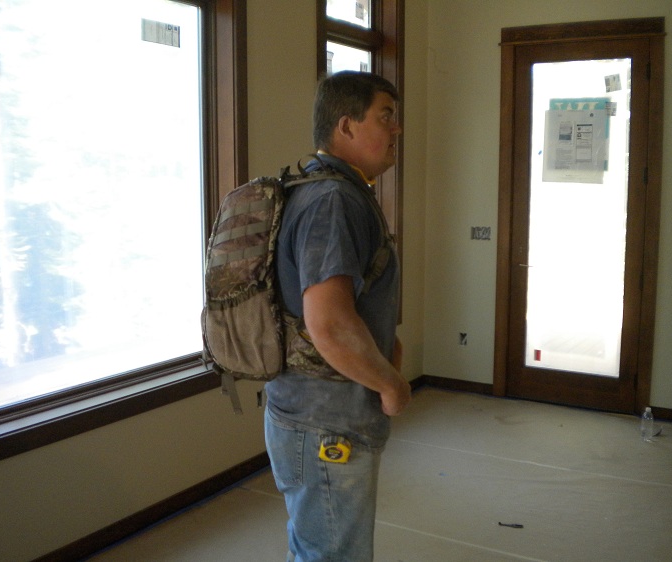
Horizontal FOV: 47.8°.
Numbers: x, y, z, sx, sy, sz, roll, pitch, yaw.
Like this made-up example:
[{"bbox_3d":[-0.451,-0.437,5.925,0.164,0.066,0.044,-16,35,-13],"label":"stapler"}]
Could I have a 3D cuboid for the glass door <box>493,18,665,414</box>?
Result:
[{"bbox_3d":[1.576,-0.398,5.002,1.060,2.490,0.120,4,9,32],"label":"glass door"}]

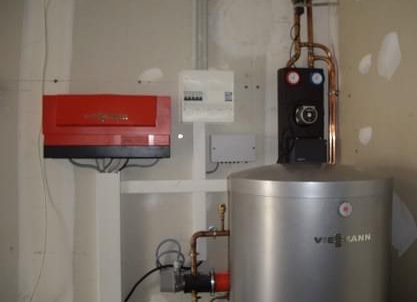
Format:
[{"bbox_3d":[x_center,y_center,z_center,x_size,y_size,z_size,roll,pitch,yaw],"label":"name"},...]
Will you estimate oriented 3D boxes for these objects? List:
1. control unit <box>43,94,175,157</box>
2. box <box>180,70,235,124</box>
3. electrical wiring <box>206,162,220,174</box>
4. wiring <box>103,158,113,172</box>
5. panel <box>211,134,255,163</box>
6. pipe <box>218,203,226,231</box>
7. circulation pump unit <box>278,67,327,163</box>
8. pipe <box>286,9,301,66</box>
[{"bbox_3d":[-0.456,-0.107,2.103,0.552,0.277,0.180,0,1,-9],"label":"control unit"},{"bbox_3d":[-0.012,-0.260,2.212,0.255,0.238,0.100,0,1,-9],"label":"box"},{"bbox_3d":[0.023,0.082,2.254,0.063,0.060,0.025,0,1,-9],"label":"electrical wiring"},{"bbox_3d":[-0.471,0.065,2.133,0.043,0.063,0.040,0,1,-9],"label":"wiring"},{"bbox_3d":[0.121,-0.013,2.261,0.222,0.136,0.050,0,1,-9],"label":"panel"},{"bbox_3d":[0.067,0.322,2.213,0.033,0.131,0.035,0,1,-9],"label":"pipe"},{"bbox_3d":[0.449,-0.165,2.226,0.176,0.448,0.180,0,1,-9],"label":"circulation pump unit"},{"bbox_3d":[0.412,-0.547,2.214,0.052,0.277,0.045,0,1,-9],"label":"pipe"}]

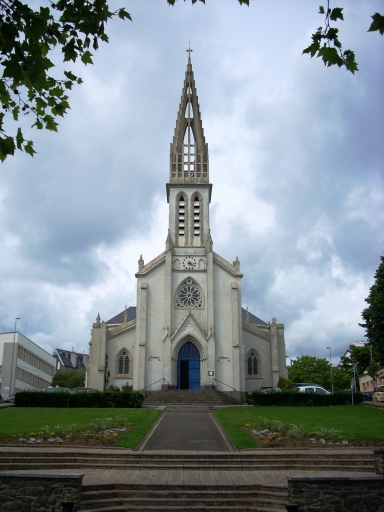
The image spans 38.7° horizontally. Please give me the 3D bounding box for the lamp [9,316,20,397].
[{"bbox_3d":[-19.186,10.932,59.438,0.650,8.800,0.250,0,-17,0],"label":"lamp"}]

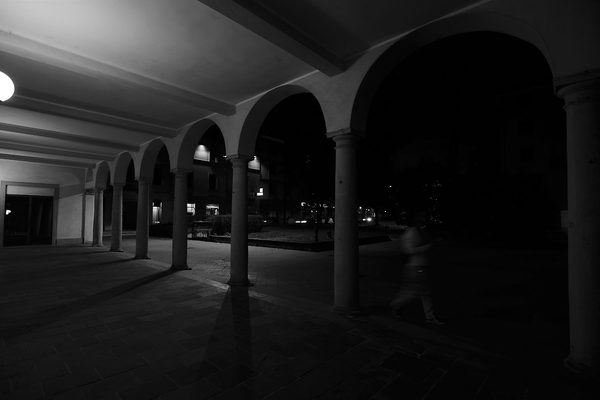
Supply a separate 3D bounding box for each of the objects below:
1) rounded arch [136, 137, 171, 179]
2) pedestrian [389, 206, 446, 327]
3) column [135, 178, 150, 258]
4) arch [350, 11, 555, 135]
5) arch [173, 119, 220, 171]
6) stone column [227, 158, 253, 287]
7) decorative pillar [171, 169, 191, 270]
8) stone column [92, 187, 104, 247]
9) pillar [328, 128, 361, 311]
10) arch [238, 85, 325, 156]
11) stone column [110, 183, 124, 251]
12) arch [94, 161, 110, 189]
[{"bbox_3d":[-4.884,-1.479,10.612,2.577,1.266,0.492,-3,-4,43],"label":"rounded arch"},{"bbox_3d":[1.799,1.005,4.640,0.780,1.699,0.550,-2,-4,34],"label":"pedestrian"},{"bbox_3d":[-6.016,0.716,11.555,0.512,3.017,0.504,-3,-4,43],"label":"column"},{"bbox_3d":[1.947,-1.817,4.311,2.577,1.266,0.492,-3,-4,43],"label":"arch"},{"bbox_3d":[-2.607,-1.592,8.512,2.577,1.266,0.492,-3,-4,43],"label":"arch"},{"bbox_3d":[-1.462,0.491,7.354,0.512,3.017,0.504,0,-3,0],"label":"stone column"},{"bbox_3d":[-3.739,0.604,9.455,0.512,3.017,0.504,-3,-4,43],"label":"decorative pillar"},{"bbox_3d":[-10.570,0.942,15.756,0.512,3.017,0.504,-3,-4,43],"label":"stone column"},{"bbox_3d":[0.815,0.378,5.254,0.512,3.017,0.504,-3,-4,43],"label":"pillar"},{"bbox_3d":[-0.330,-1.704,6.411,2.577,1.266,0.492,-3,-4,43],"label":"arch"},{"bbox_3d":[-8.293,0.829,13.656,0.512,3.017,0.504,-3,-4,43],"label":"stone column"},{"bbox_3d":[-9.439,-1.253,14.813,2.577,1.266,0.492,-3,-4,43],"label":"arch"}]

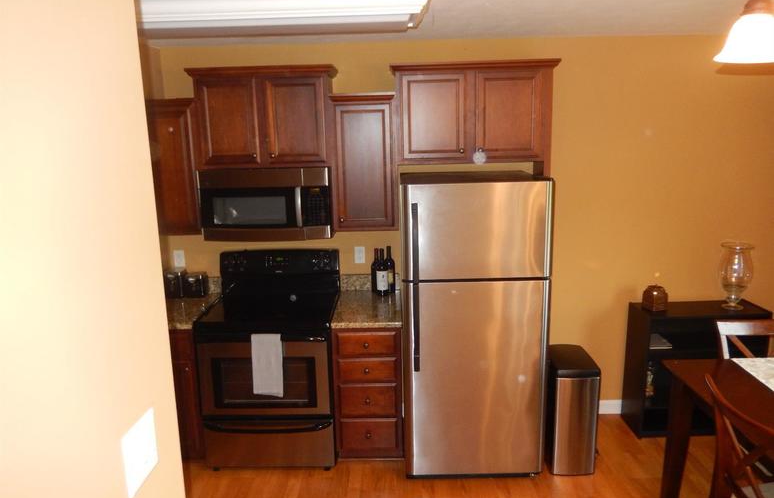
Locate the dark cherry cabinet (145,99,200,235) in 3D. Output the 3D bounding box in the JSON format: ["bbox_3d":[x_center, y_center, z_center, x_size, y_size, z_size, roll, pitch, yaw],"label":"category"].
[{"bbox_3d":[-1.242,-0.489,3.365,0.349,0.786,0.340,-1,11,1],"label":"dark cherry cabinet"}]

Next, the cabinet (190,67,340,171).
[{"bbox_3d":[-0.698,-0.766,3.295,0.834,0.558,0.345,-1,11,1],"label":"cabinet"}]

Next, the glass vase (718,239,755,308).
[{"bbox_3d":[2.170,0.174,3.470,0.212,0.390,0.212,-1,11,1],"label":"glass vase"}]

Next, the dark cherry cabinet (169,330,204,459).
[{"bbox_3d":[-1.220,0.821,3.488,0.347,0.876,0.625,-1,11,1],"label":"dark cherry cabinet"}]

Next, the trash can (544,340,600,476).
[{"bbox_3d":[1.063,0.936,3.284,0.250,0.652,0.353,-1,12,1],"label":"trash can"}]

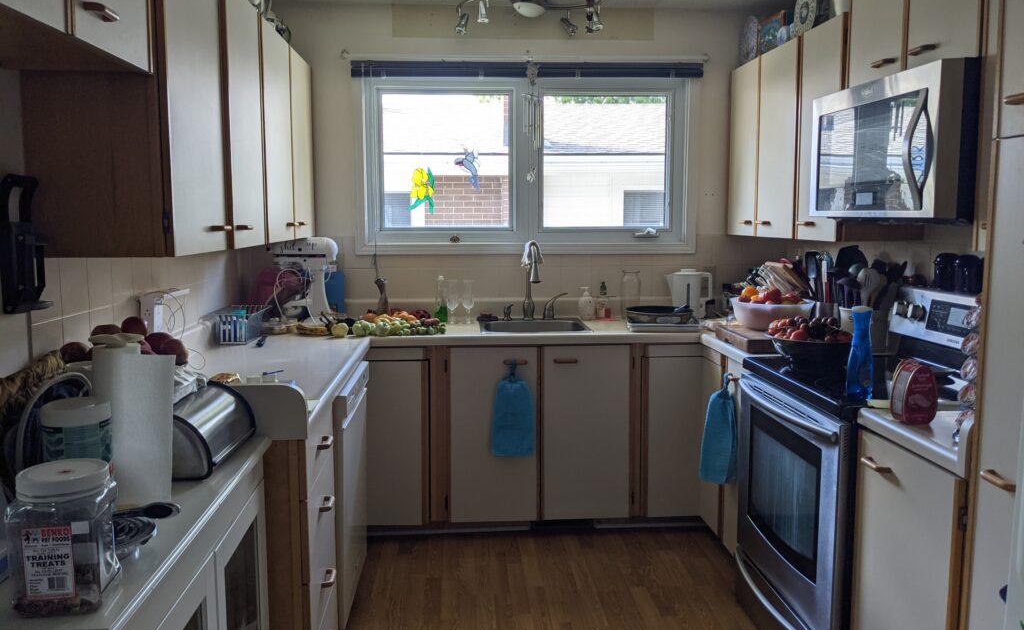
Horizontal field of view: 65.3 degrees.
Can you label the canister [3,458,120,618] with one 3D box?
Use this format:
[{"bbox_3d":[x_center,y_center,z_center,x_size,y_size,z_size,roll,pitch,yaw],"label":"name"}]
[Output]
[{"bbox_3d":[-0.630,0.312,1.140,0.122,0.182,0.122,-2,7,-14],"label":"canister"}]

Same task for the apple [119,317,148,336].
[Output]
[{"bbox_3d":[-0.889,0.033,1.880,0.064,0.060,0.064,-1,7,-4],"label":"apple"}]

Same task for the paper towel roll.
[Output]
[{"bbox_3d":[-0.728,0.210,1.538,0.135,0.285,0.135,-1,7,-4],"label":"paper towel roll"}]

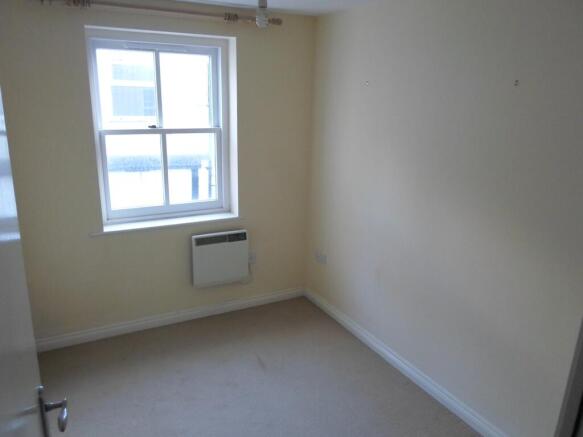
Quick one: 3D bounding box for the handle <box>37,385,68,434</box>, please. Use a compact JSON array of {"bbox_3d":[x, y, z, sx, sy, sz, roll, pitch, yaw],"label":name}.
[{"bbox_3d":[-0.546,0.472,0.968,0.062,0.155,0.125,-6,17,-27],"label":"handle"}]

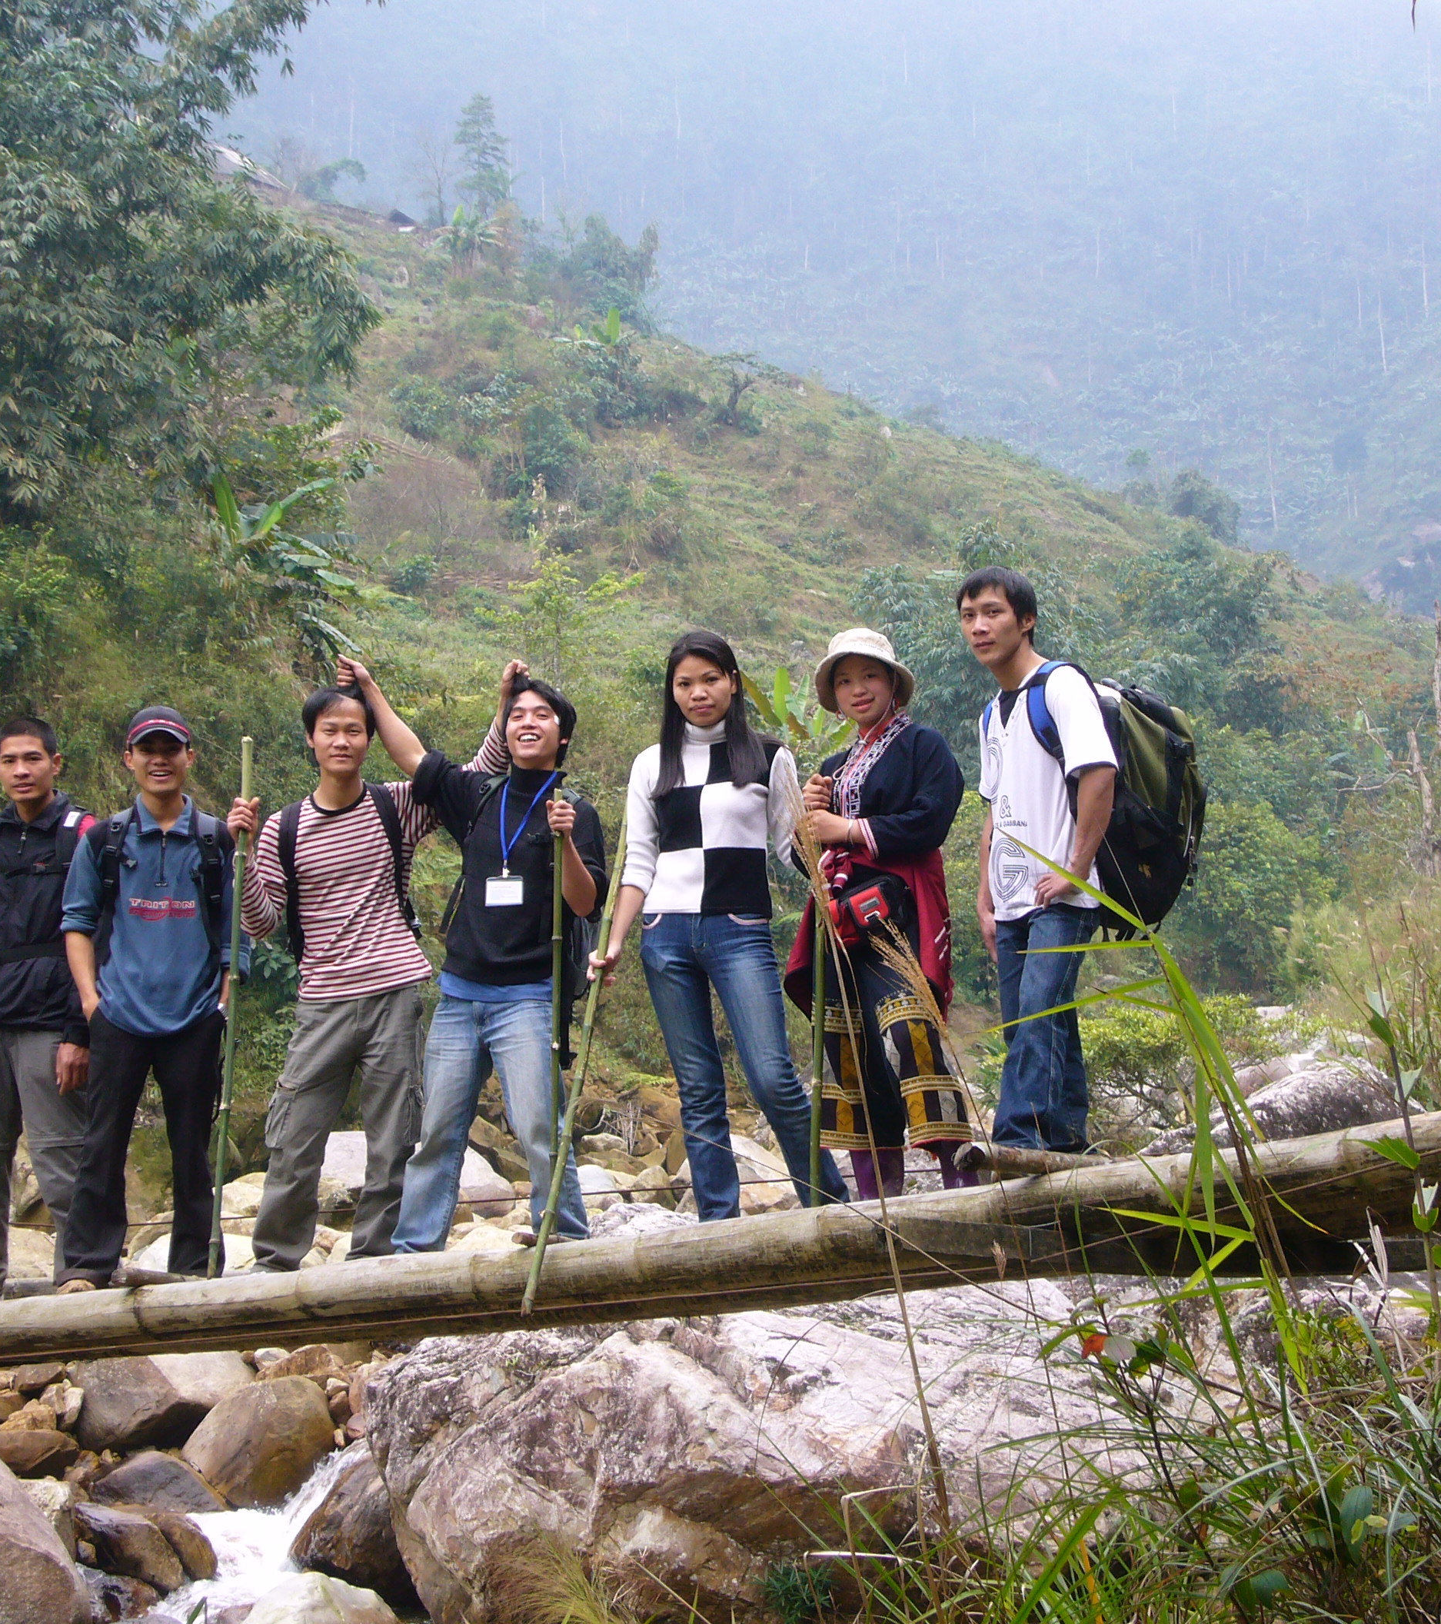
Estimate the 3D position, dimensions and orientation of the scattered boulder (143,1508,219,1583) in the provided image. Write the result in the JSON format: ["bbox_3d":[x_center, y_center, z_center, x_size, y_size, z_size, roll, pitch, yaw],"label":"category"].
[{"bbox_3d":[-1.642,2.214,11.900,0.250,0.240,0.260,0,1,0],"label":"scattered boulder"}]

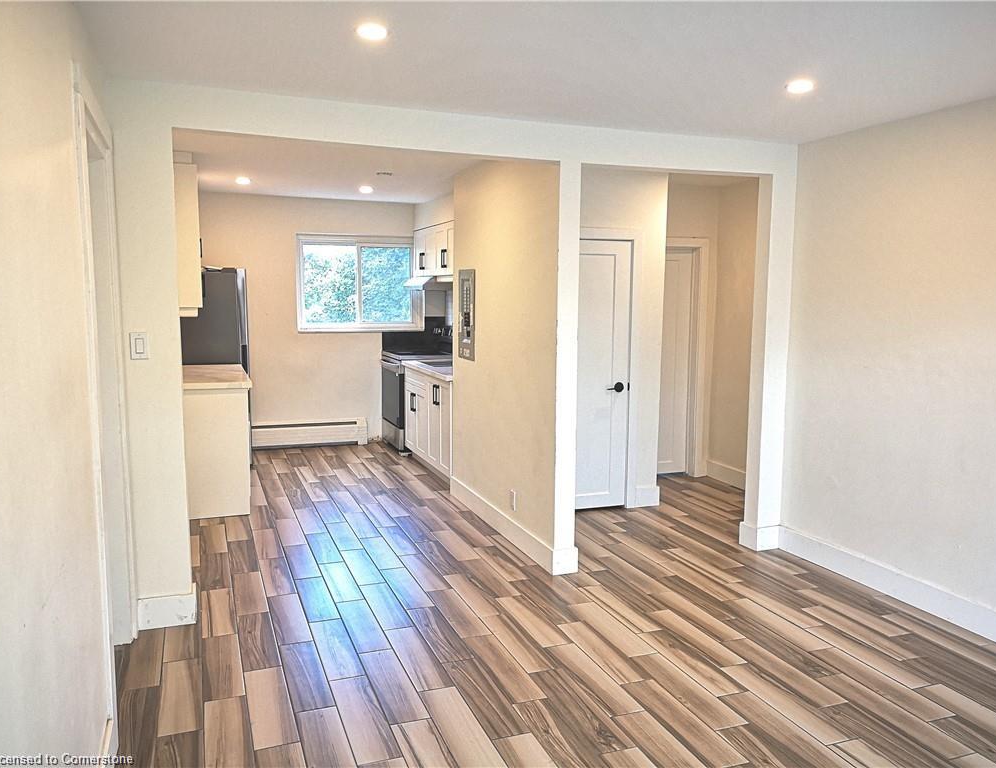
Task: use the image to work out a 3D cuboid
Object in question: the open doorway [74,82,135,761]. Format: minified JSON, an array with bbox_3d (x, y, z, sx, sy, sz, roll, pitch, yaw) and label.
[{"bbox_3d":[-1.465,0.130,2.882,0.130,2.100,0.980,-2,7,-20],"label":"open doorway"}]

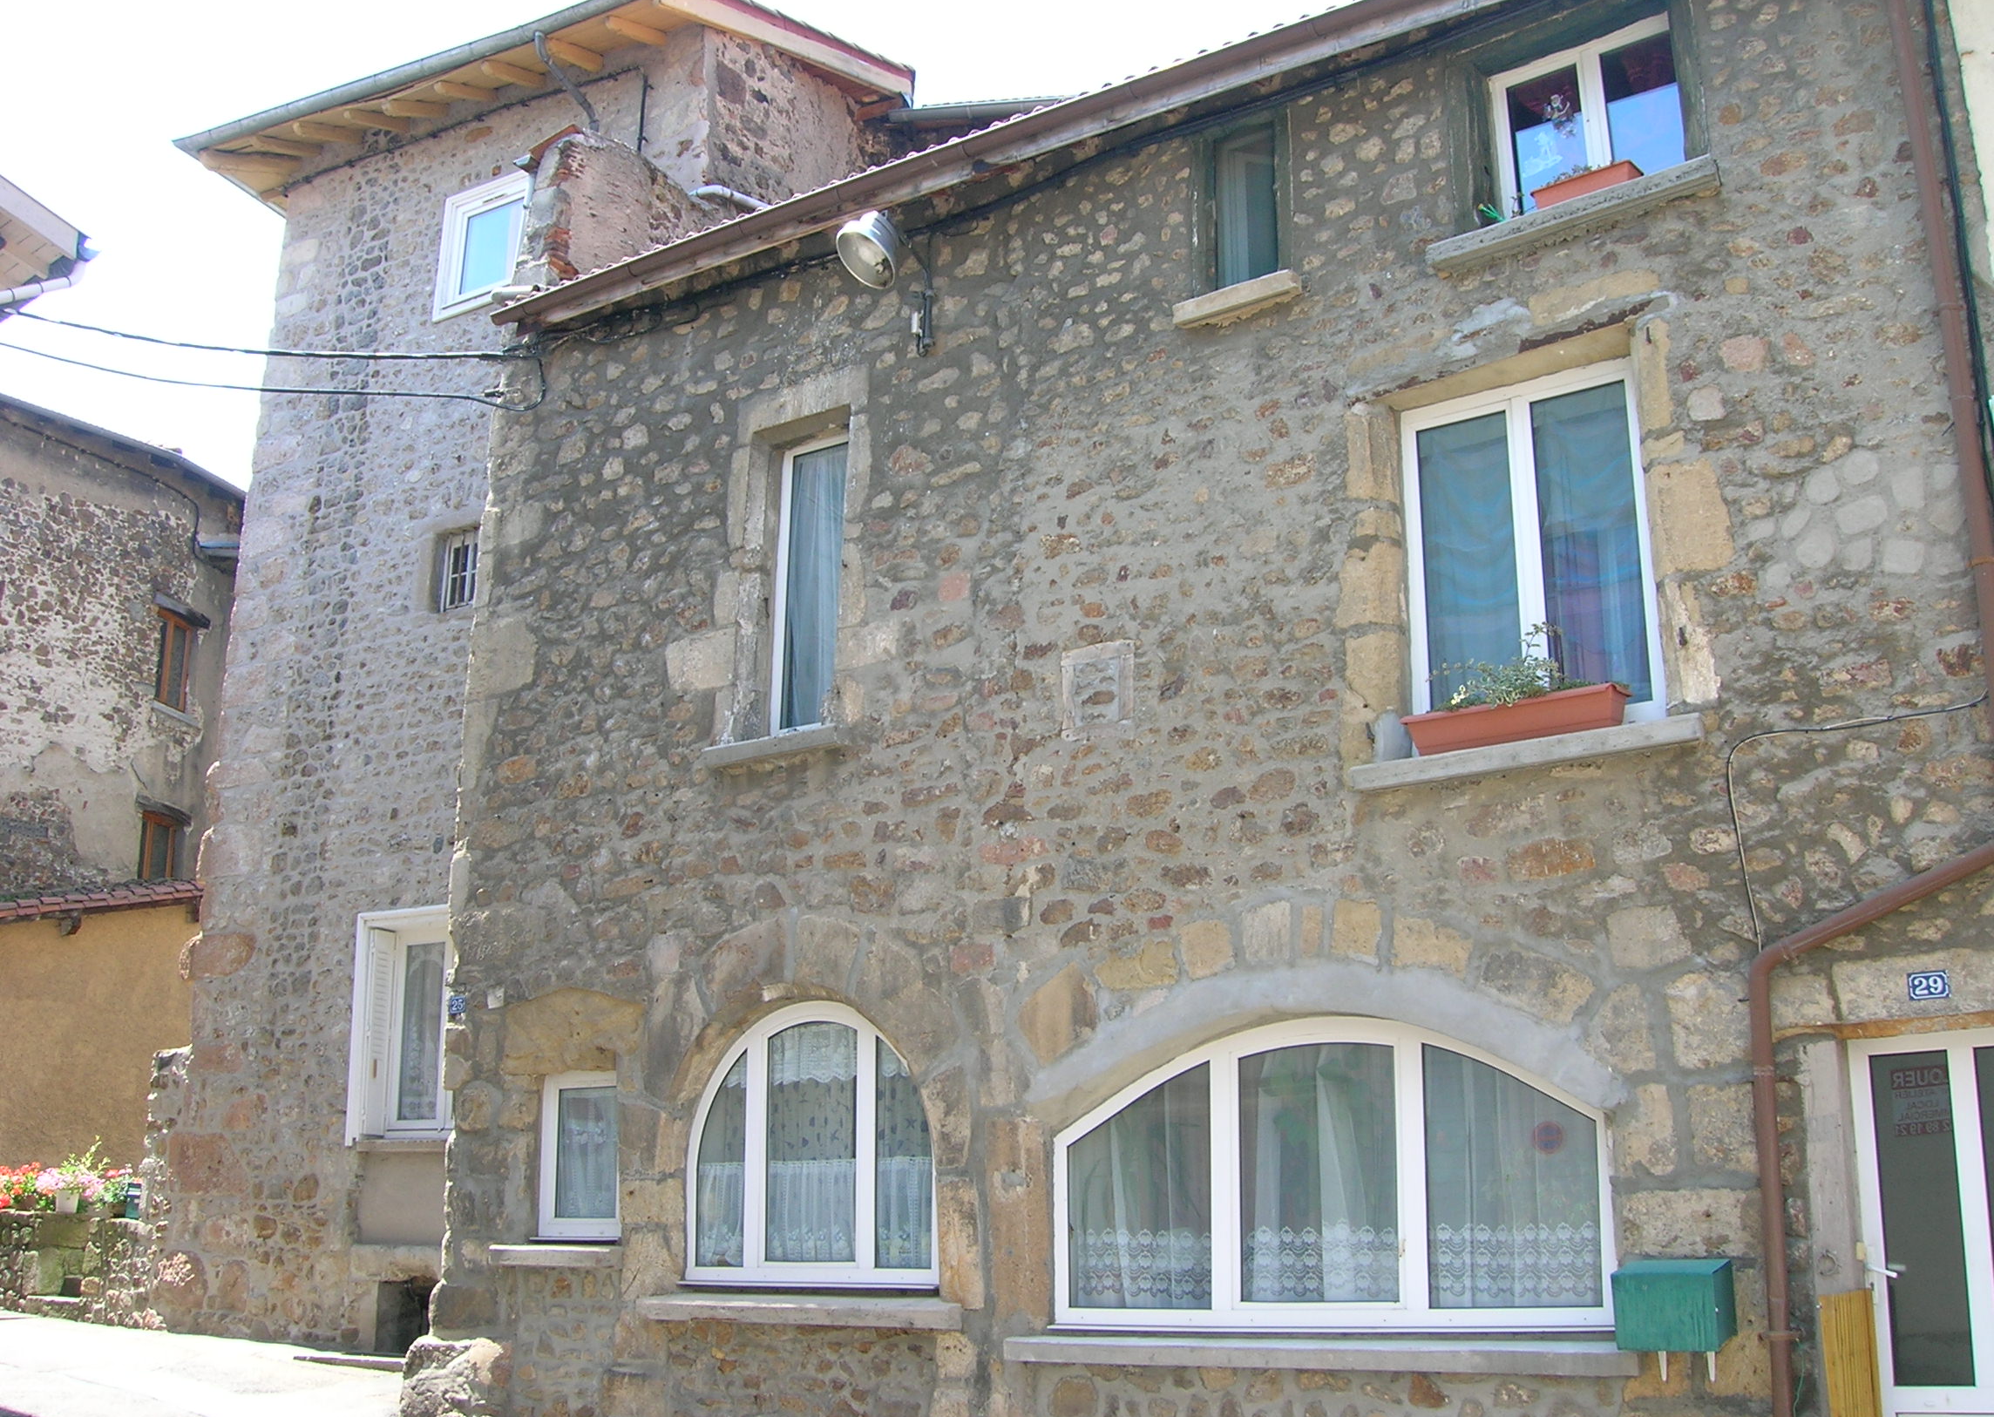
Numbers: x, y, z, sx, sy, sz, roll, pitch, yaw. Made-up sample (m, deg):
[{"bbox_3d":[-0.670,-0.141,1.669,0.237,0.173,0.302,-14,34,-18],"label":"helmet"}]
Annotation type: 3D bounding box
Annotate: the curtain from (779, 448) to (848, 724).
[{"bbox_3d":[-1.053,-0.789,12.694,0.720,1.820,0.070,-11,-20,33],"label":"curtain"}]

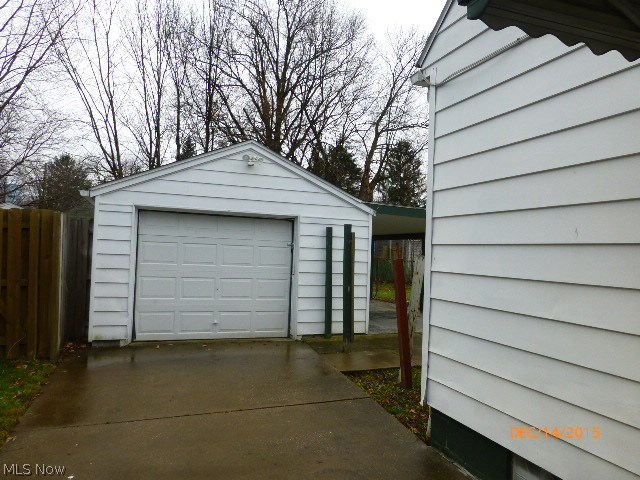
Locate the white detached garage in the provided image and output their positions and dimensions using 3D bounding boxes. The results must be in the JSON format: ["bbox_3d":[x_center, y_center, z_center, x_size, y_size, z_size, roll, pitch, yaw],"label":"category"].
[{"bbox_3d":[-2.148,0.109,9.990,4.650,3.248,6.100,3,-3,-18],"label":"white detached garage"}]

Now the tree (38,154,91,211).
[{"bbox_3d":[-13.809,-1.261,23.833,3.700,6.631,3.700,2,-3,0],"label":"tree"}]

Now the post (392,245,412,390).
[{"bbox_3d":[0.881,0.866,4.829,0.100,1.392,0.100,-2,-3,-13],"label":"post"}]

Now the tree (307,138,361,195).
[{"bbox_3d":[1.019,-1.625,25.788,4.300,8.425,4.300,2,-3,0],"label":"tree"}]

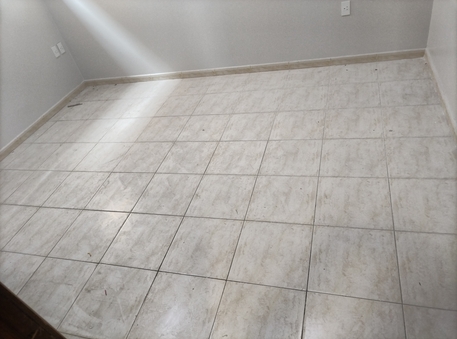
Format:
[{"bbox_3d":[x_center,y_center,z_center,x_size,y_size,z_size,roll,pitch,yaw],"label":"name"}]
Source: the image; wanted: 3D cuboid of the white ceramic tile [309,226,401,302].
[{"bbox_3d":[0.640,0.466,1.773,0.417,0.010,0.417,1,41,20],"label":"white ceramic tile"}]

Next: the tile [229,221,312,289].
[{"bbox_3d":[0.245,0.460,1.914,0.417,0.010,0.417,1,41,20],"label":"tile"}]

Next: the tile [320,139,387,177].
[{"bbox_3d":[0.859,-0.080,2.363,0.415,0.010,0.415,1,41,20],"label":"tile"}]

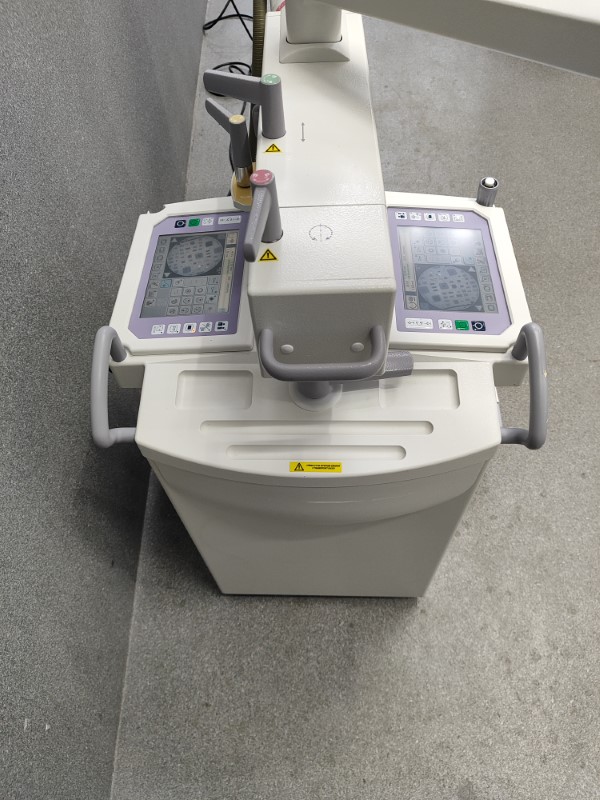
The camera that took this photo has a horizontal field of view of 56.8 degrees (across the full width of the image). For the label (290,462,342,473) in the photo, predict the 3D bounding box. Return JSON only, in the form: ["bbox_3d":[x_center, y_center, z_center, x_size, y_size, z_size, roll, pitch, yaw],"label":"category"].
[{"bbox_3d":[0.024,0.102,0.841,0.079,0.002,0.016,0,63,3],"label":"label"}]

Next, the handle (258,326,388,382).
[{"bbox_3d":[0.031,-0.060,0.769,0.179,0.030,0.084,0,56,3],"label":"handle"}]

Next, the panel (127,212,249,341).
[{"bbox_3d":[-0.197,-0.237,1.032,0.195,0.015,0.317,-3,56,6],"label":"panel"}]

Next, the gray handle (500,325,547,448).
[{"bbox_3d":[0.345,-0.027,0.863,0.071,0.118,0.175,0,56,3],"label":"gray handle"}]

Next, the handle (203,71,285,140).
[{"bbox_3d":[-0.090,-0.498,0.922,0.137,0.093,0.038,20,59,16],"label":"handle"}]

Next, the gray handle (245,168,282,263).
[{"bbox_3d":[-0.049,-0.223,0.731,0.038,0.093,0.137,5,56,6],"label":"gray handle"}]

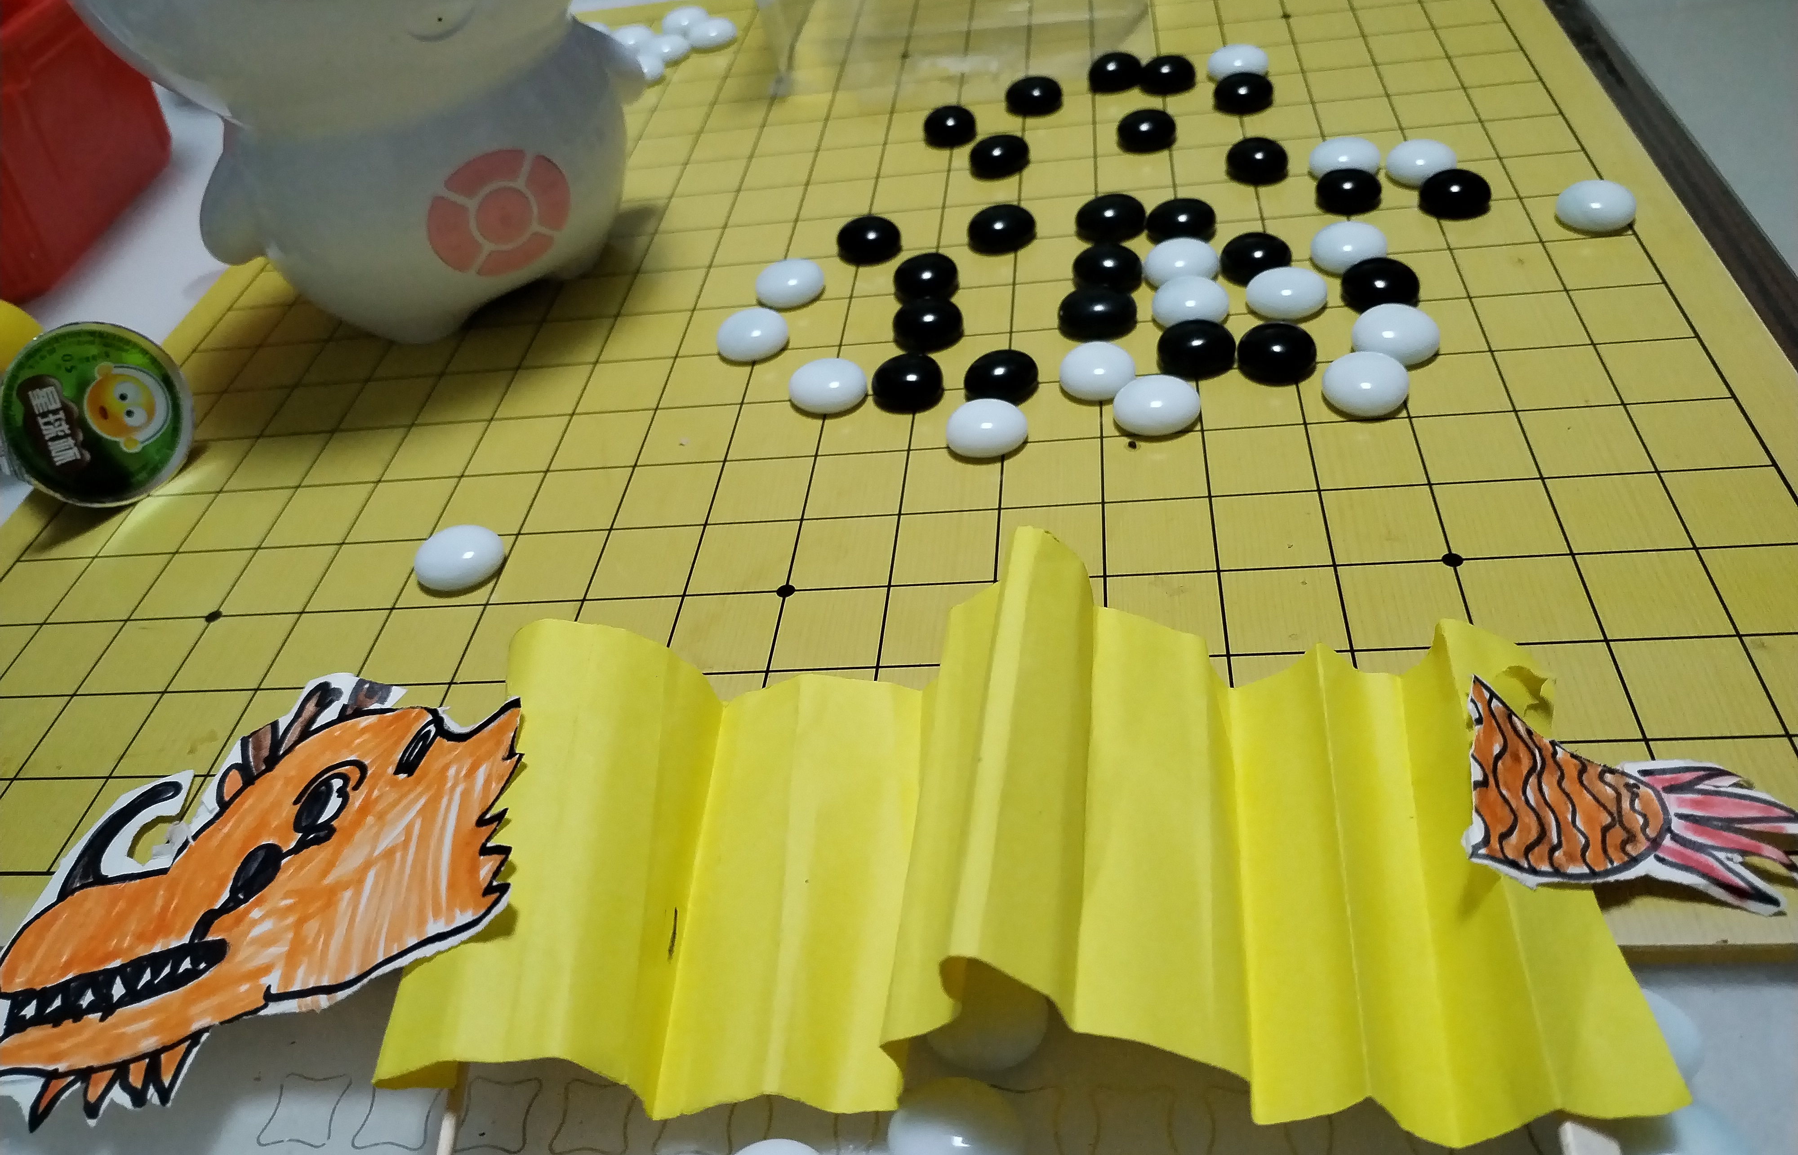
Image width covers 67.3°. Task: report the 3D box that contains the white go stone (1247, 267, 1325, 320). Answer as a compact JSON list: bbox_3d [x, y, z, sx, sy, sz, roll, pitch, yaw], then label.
[{"bbox_3d":[0.098,-0.072,0.343,0.020,0.009,0.020,-3,43,10],"label":"white go stone"}]

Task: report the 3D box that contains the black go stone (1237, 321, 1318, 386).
[{"bbox_3d":[0.091,-0.055,0.325,0.019,0.010,0.019,-3,43,10],"label":"black go stone"}]

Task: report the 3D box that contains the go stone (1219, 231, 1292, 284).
[{"bbox_3d":[0.094,-0.084,0.357,0.019,0.011,0.019,-3,43,9],"label":"go stone"}]

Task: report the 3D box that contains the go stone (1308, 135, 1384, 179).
[{"bbox_3d":[0.129,-0.121,0.390,0.019,0.010,0.019,-3,43,10],"label":"go stone"}]

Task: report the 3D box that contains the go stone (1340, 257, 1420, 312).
[{"bbox_3d":[0.121,-0.074,0.340,0.019,0.010,0.019,-3,43,10],"label":"go stone"}]

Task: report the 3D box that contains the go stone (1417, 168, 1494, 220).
[{"bbox_3d":[0.152,-0.105,0.368,0.018,0.010,0.018,-3,43,10],"label":"go stone"}]

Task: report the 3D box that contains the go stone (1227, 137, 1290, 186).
[{"bbox_3d":[0.105,-0.123,0.397,0.019,0.010,0.019,-3,43,10],"label":"go stone"}]

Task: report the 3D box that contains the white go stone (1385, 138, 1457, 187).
[{"bbox_3d":[0.148,-0.118,0.383,0.019,0.010,0.019,-3,43,10],"label":"white go stone"}]

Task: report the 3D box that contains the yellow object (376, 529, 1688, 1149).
[{"bbox_3d":[0.013,0.037,0.216,0.197,0.046,0.085,-3,43,9],"label":"yellow object"}]

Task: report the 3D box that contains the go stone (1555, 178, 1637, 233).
[{"bbox_3d":[0.182,-0.097,0.352,0.020,0.010,0.020,-3,43,9],"label":"go stone"}]

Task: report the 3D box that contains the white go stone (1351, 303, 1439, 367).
[{"bbox_3d":[0.119,-0.058,0.323,0.020,0.010,0.020,-3,43,9],"label":"white go stone"}]

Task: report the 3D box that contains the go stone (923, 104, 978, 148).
[{"bbox_3d":[0.017,-0.148,0.444,0.019,0.011,0.019,-3,43,9],"label":"go stone"}]

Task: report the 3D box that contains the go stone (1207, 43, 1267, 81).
[{"bbox_3d":[0.113,-0.171,0.449,0.019,0.010,0.019,-3,43,10],"label":"go stone"}]

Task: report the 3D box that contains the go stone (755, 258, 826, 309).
[{"bbox_3d":[-0.031,-0.084,0.384,0.020,0.009,0.020,-3,43,10],"label":"go stone"}]

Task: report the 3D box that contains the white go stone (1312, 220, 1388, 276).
[{"bbox_3d":[0.120,-0.089,0.362,0.020,0.010,0.020,-3,43,10],"label":"white go stone"}]

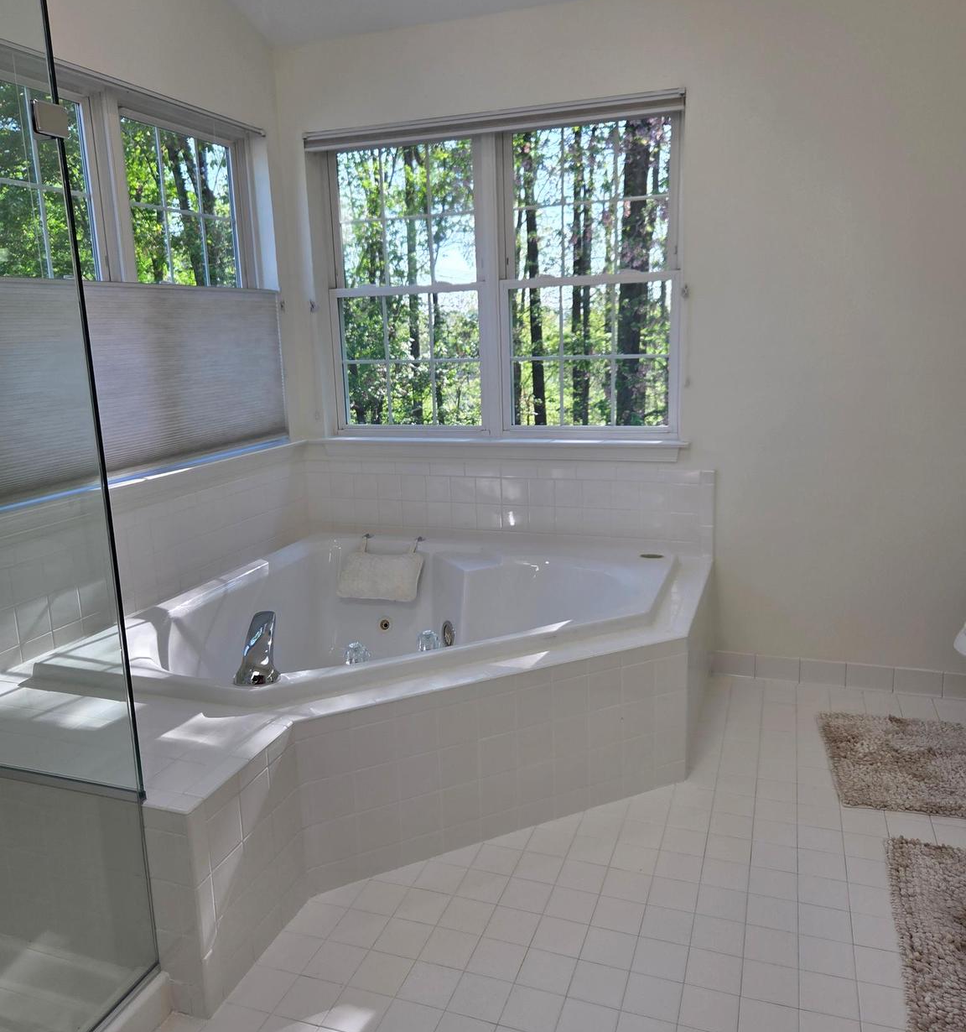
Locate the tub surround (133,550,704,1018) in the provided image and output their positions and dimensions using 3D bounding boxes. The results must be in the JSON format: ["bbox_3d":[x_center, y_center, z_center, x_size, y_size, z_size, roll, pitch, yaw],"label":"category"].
[{"bbox_3d":[-0.272,0.546,2.546,1.687,0.447,1.978,3,13,19],"label":"tub surround"}]

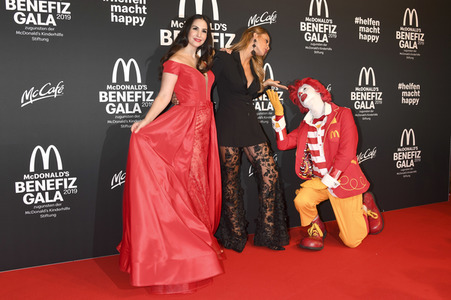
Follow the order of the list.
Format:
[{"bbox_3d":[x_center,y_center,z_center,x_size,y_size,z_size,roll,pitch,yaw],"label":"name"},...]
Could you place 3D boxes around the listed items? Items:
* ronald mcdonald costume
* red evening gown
[{"bbox_3d":[0.882,0.102,3.301,0.680,1.340,0.840,4,7,38],"label":"ronald mcdonald costume"},{"bbox_3d":[-0.369,0.136,2.724,0.740,1.440,0.700,-4,7,-28],"label":"red evening gown"}]

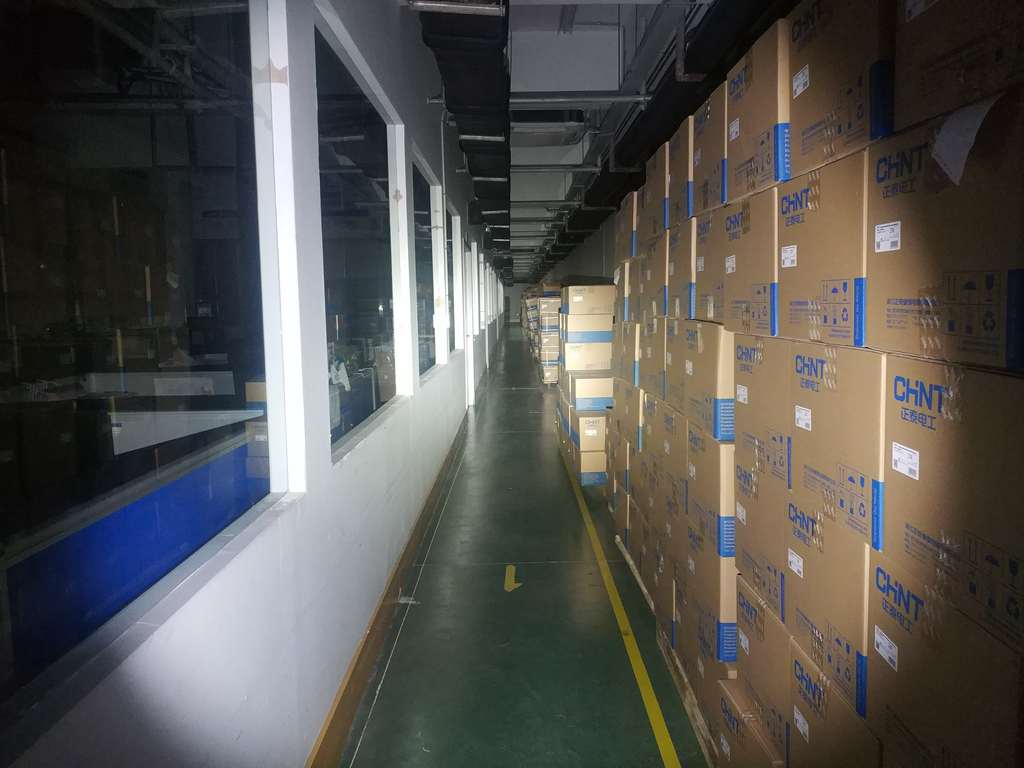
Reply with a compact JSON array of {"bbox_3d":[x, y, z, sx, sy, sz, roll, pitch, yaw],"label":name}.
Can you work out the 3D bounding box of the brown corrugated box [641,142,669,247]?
[{"bbox_3d":[0.857,-0.837,4.136,0.455,0.352,0.549,-1,5,0],"label":"brown corrugated box"}]

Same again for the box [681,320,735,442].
[{"bbox_3d":[0.870,-0.029,3.199,0.455,0.352,0.549,-1,5,0],"label":"box"}]

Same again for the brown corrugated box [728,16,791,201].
[{"bbox_3d":[0.813,-0.635,2.284,0.480,0.337,0.494,-1,5,0],"label":"brown corrugated box"}]

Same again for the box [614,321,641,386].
[{"bbox_3d":[0.837,-0.158,4.769,0.480,0.306,0.500,-1,5,0],"label":"box"}]

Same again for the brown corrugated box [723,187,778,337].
[{"bbox_3d":[0.858,-0.321,2.544,0.455,0.352,0.549,-1,5,0],"label":"brown corrugated box"}]

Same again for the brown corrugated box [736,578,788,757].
[{"bbox_3d":[0.879,0.722,2.486,0.455,0.338,0.549,-1,5,0],"label":"brown corrugated box"}]

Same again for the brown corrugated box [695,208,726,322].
[{"bbox_3d":[0.859,-0.380,3.094,0.455,0.352,0.549,-1,5,0],"label":"brown corrugated box"}]

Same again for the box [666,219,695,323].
[{"bbox_3d":[0.821,-0.395,3.297,0.480,0.323,0.504,-1,5,0],"label":"box"}]

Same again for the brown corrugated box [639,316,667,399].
[{"bbox_3d":[0.867,-0.126,4.222,0.455,0.348,0.549,-1,5,0],"label":"brown corrugated box"}]

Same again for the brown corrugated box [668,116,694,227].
[{"bbox_3d":[0.817,-0.727,3.305,0.480,0.318,0.485,-1,5,0],"label":"brown corrugated box"}]

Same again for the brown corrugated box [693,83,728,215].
[{"bbox_3d":[0.846,-0.725,3.011,0.455,0.347,0.549,-1,5,0],"label":"brown corrugated box"}]

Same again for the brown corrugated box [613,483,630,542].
[{"bbox_3d":[0.848,0.698,5.248,0.480,0.290,0.500,-1,5,0],"label":"brown corrugated box"}]

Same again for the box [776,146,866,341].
[{"bbox_3d":[0.820,-0.250,1.816,0.480,0.328,0.506,-1,5,0],"label":"box"}]

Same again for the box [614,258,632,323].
[{"bbox_3d":[0.831,-0.509,5.178,0.480,0.301,0.500,-1,5,0],"label":"box"}]

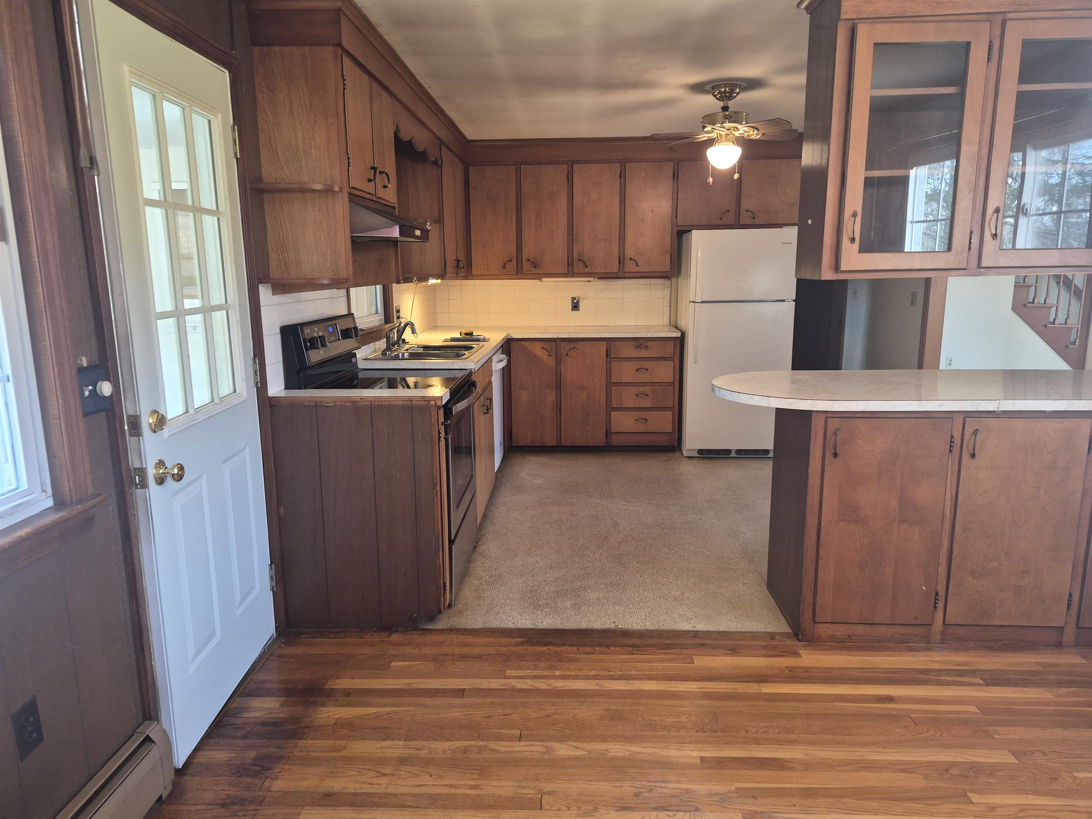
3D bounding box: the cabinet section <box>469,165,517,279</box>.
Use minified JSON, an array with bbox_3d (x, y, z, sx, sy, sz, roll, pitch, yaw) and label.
[{"bbox_3d":[-0.388,-1.448,5.618,0.367,0.809,0.320,0,11,2],"label":"cabinet section"}]

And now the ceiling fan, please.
[{"bbox_3d":[0.968,-1.522,3.919,0.850,0.450,0.850,0,10,3],"label":"ceiling fan"}]

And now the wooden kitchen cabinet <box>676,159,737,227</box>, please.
[{"bbox_3d":[1.196,-1.629,5.522,0.450,0.490,0.330,0,10,3],"label":"wooden kitchen cabinet"}]

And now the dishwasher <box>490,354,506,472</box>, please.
[{"bbox_3d":[-0.596,0.022,4.796,0.610,0.825,0.600,0,10,3],"label":"dishwasher"}]

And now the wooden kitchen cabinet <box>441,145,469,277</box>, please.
[{"bbox_3d":[-0.772,-1.333,5.045,0.305,0.825,0.960,0,10,3],"label":"wooden kitchen cabinet"}]

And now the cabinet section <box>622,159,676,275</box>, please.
[{"bbox_3d":[0.772,-1.454,5.569,0.370,0.813,0.320,0,11,2],"label":"cabinet section"}]

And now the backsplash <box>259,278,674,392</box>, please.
[{"bbox_3d":[-0.011,-0.567,4.248,1.890,0.410,3.350,0,10,3],"label":"backsplash"}]

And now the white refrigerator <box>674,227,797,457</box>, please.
[{"bbox_3d":[1.405,-0.514,5.543,0.735,1.645,0.730,0,10,3],"label":"white refrigerator"}]

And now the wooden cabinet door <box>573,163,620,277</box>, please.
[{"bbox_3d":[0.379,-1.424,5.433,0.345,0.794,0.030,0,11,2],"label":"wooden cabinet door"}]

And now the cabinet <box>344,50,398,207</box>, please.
[{"bbox_3d":[-0.868,-1.129,3.056,0.305,0.490,0.750,0,10,3],"label":"cabinet"}]

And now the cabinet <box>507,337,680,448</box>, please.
[{"bbox_3d":[0.366,-0.157,5.689,1.265,0.880,0.610,0,10,3],"label":"cabinet"}]

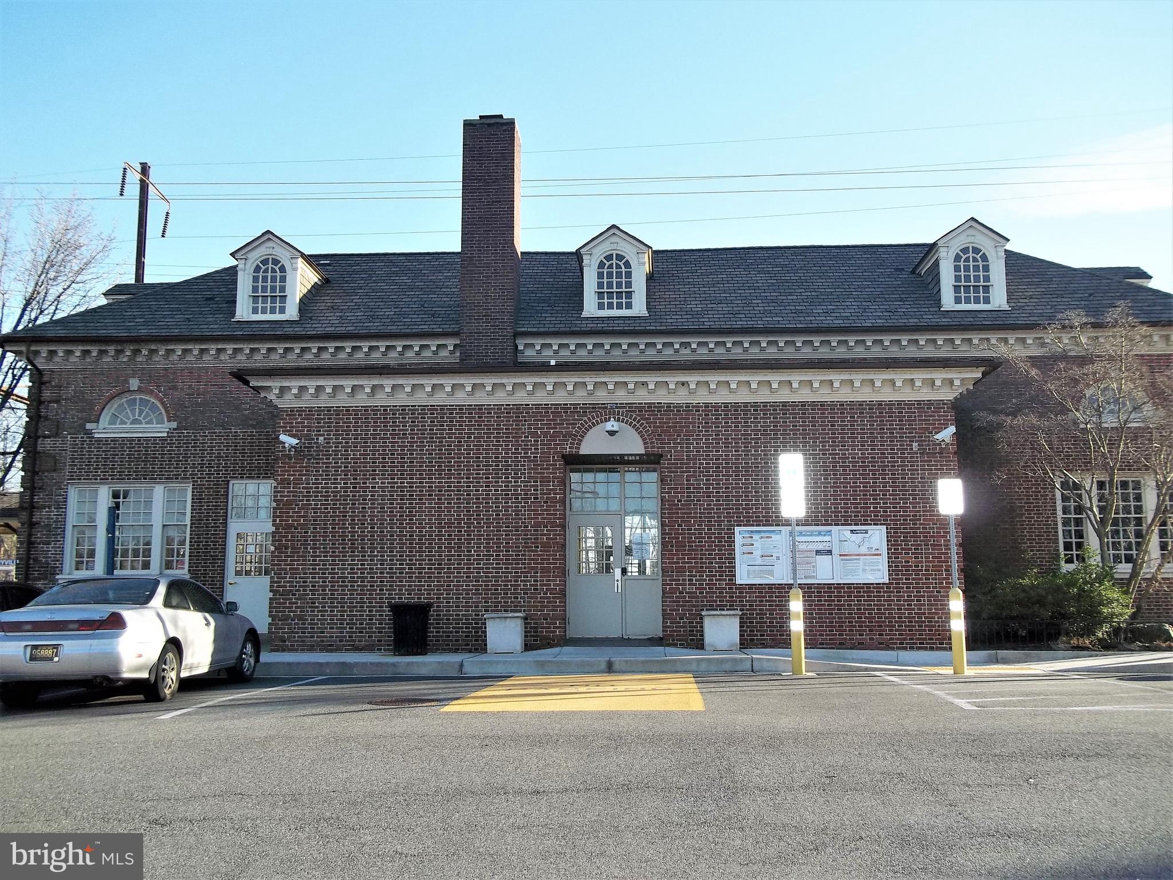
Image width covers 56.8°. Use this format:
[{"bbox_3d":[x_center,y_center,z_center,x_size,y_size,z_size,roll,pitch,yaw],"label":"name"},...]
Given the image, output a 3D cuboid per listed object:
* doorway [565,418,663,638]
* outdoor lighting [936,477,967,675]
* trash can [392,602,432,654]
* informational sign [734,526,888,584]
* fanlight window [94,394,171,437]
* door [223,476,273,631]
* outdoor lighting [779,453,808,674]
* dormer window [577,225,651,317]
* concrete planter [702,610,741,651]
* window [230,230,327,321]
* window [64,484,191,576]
[{"bbox_3d":[0.462,1.493,18.394,1.642,3.687,0.300,-1,-8,2],"label":"doorway"},{"bbox_3d":[5.062,1.859,14.876,0.340,2.664,0.200,-1,-8,2],"label":"outdoor lighting"},{"bbox_3d":[-2.851,3.044,17.569,0.719,0.838,0.719,0,-8,0],"label":"trash can"},{"bbox_3d":[3.722,1.908,17.959,2.502,0.957,0.080,-1,-8,2],"label":"informational sign"},{"bbox_3d":[-9.060,-0.506,21.722,1.599,0.876,0.200,-1,-8,2],"label":"fanlight window"},{"bbox_3d":[-6.494,2.262,21.176,1.077,2.983,0.150,-1,-8,2],"label":"door"},{"bbox_3d":[3.024,1.773,15.717,0.333,3.175,0.200,-1,-8,2],"label":"outdoor lighting"},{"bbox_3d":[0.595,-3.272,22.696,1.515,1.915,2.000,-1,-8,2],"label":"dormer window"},{"bbox_3d":[2.158,3.061,17.488,0.624,0.637,0.620,-1,-8,2],"label":"concrete planter"},{"bbox_3d":[-6.341,-3.169,22.548,1.538,1.823,1.800,-1,-8,2],"label":"window"},{"bbox_3d":[-8.991,1.770,21.305,2.436,1.850,0.180,-1,-8,2],"label":"window"}]

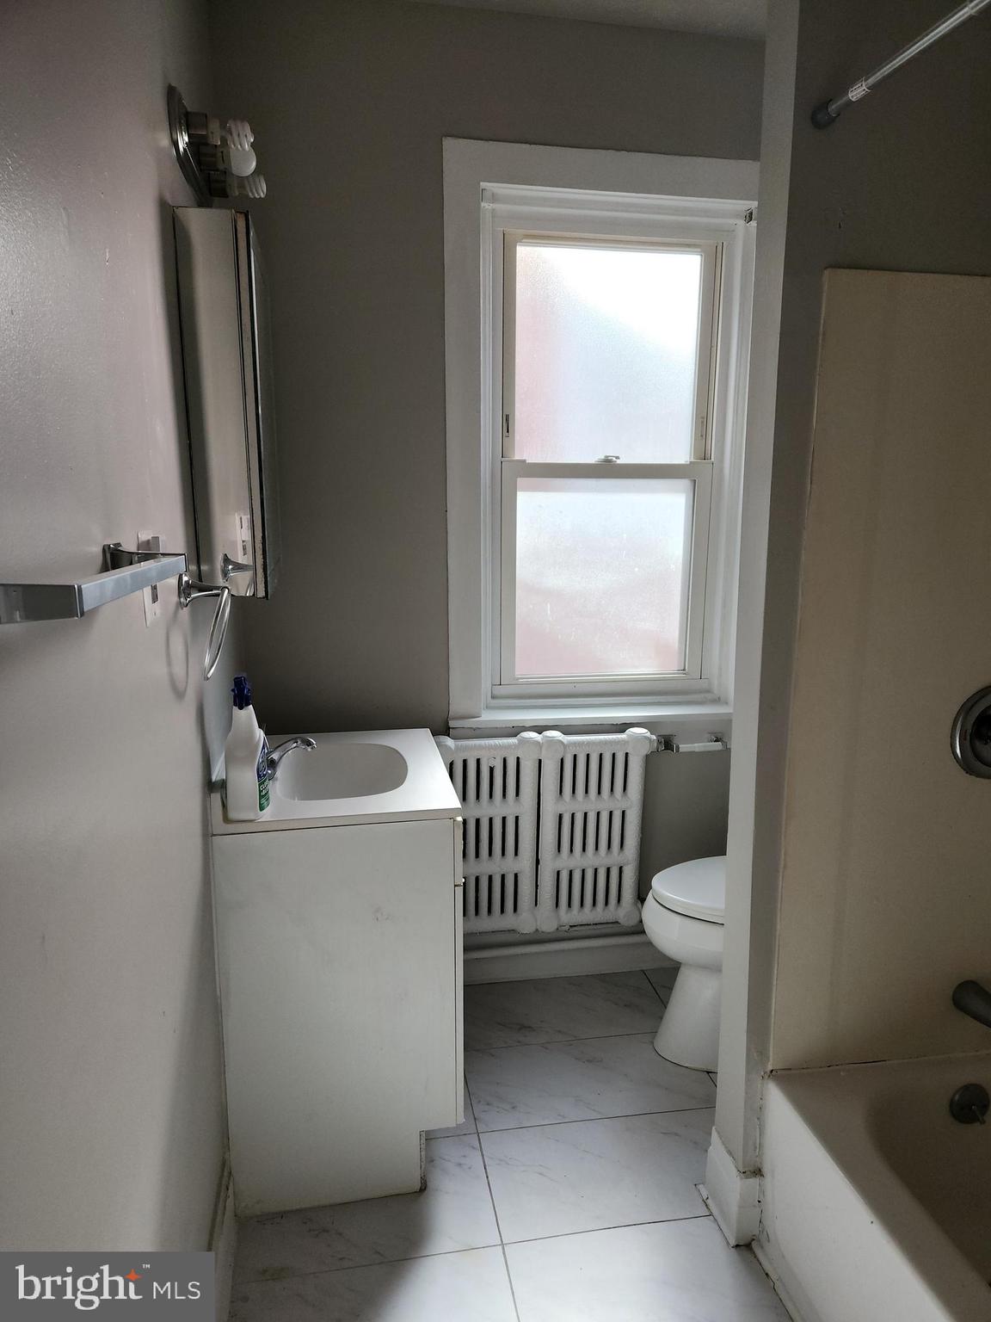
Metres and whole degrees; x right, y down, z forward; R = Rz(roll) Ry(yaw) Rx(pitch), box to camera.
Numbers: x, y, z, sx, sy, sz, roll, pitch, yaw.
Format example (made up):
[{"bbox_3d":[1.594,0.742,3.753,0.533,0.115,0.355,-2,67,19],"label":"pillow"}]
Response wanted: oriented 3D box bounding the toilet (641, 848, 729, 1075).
[{"bbox_3d":[0.723,0.623,2.288,0.710,0.740,0.430,-2,10,-9],"label":"toilet"}]

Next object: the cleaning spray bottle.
[{"bbox_3d":[-0.452,0.152,1.632,0.065,0.262,0.110,1,10,4],"label":"cleaning spray bottle"}]

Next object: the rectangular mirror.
[{"bbox_3d":[-0.520,-0.476,1.774,0.120,0.655,0.512,-2,10,-10],"label":"rectangular mirror"}]

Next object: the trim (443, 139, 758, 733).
[{"bbox_3d":[0.330,-0.566,2.413,0.936,1.529,0.110,-2,10,-9],"label":"trim"}]

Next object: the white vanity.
[{"bbox_3d":[-0.341,0.631,1.997,0.461,0.822,0.637,-2,10,-10],"label":"white vanity"}]

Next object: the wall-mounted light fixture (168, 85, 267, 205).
[{"bbox_3d":[-0.497,-0.917,1.617,0.134,0.123,0.457,-2,10,-10],"label":"wall-mounted light fixture"}]

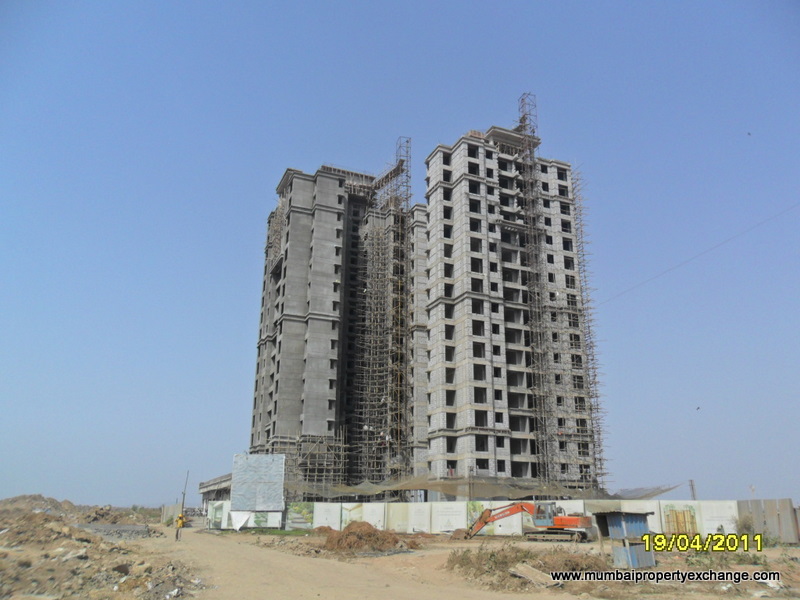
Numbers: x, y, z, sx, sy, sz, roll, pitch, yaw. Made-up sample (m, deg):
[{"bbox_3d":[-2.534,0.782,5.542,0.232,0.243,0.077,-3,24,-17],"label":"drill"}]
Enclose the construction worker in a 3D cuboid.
[{"bbox_3d":[-14.365,14.985,41.107,0.660,1.700,0.420,7,-20,-17],"label":"construction worker"}]

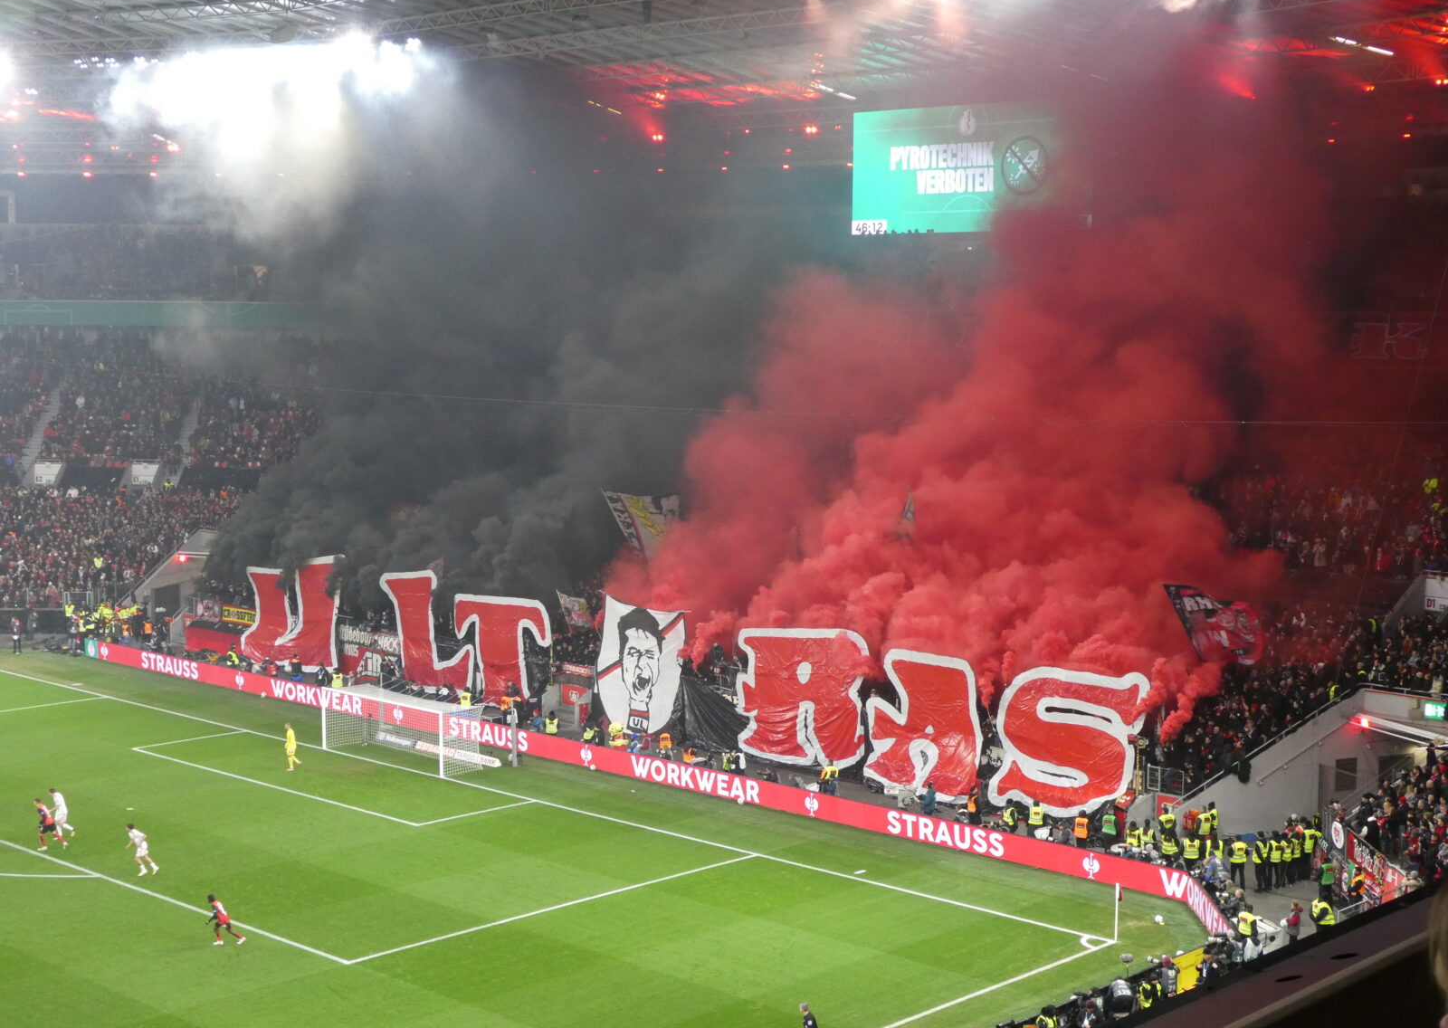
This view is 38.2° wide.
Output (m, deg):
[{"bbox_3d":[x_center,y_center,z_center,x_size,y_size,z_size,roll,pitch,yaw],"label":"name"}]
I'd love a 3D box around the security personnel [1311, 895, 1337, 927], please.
[{"bbox_3d":[16.691,11.457,58.282,0.450,1.800,0.580,0,5,-2],"label":"security personnel"}]

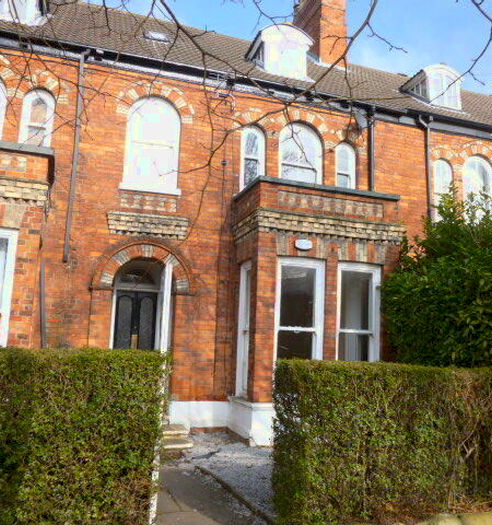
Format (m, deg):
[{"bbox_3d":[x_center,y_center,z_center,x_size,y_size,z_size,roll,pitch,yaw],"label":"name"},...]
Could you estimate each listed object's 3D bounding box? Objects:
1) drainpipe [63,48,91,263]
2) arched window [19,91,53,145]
[{"bbox_3d":[-2.932,-1.893,8.745,0.182,3.786,0.209,5,-8,-18],"label":"drainpipe"},{"bbox_3d":[-3.781,-2.340,9.109,0.530,1.571,0.150,5,-8,-19],"label":"arched window"}]

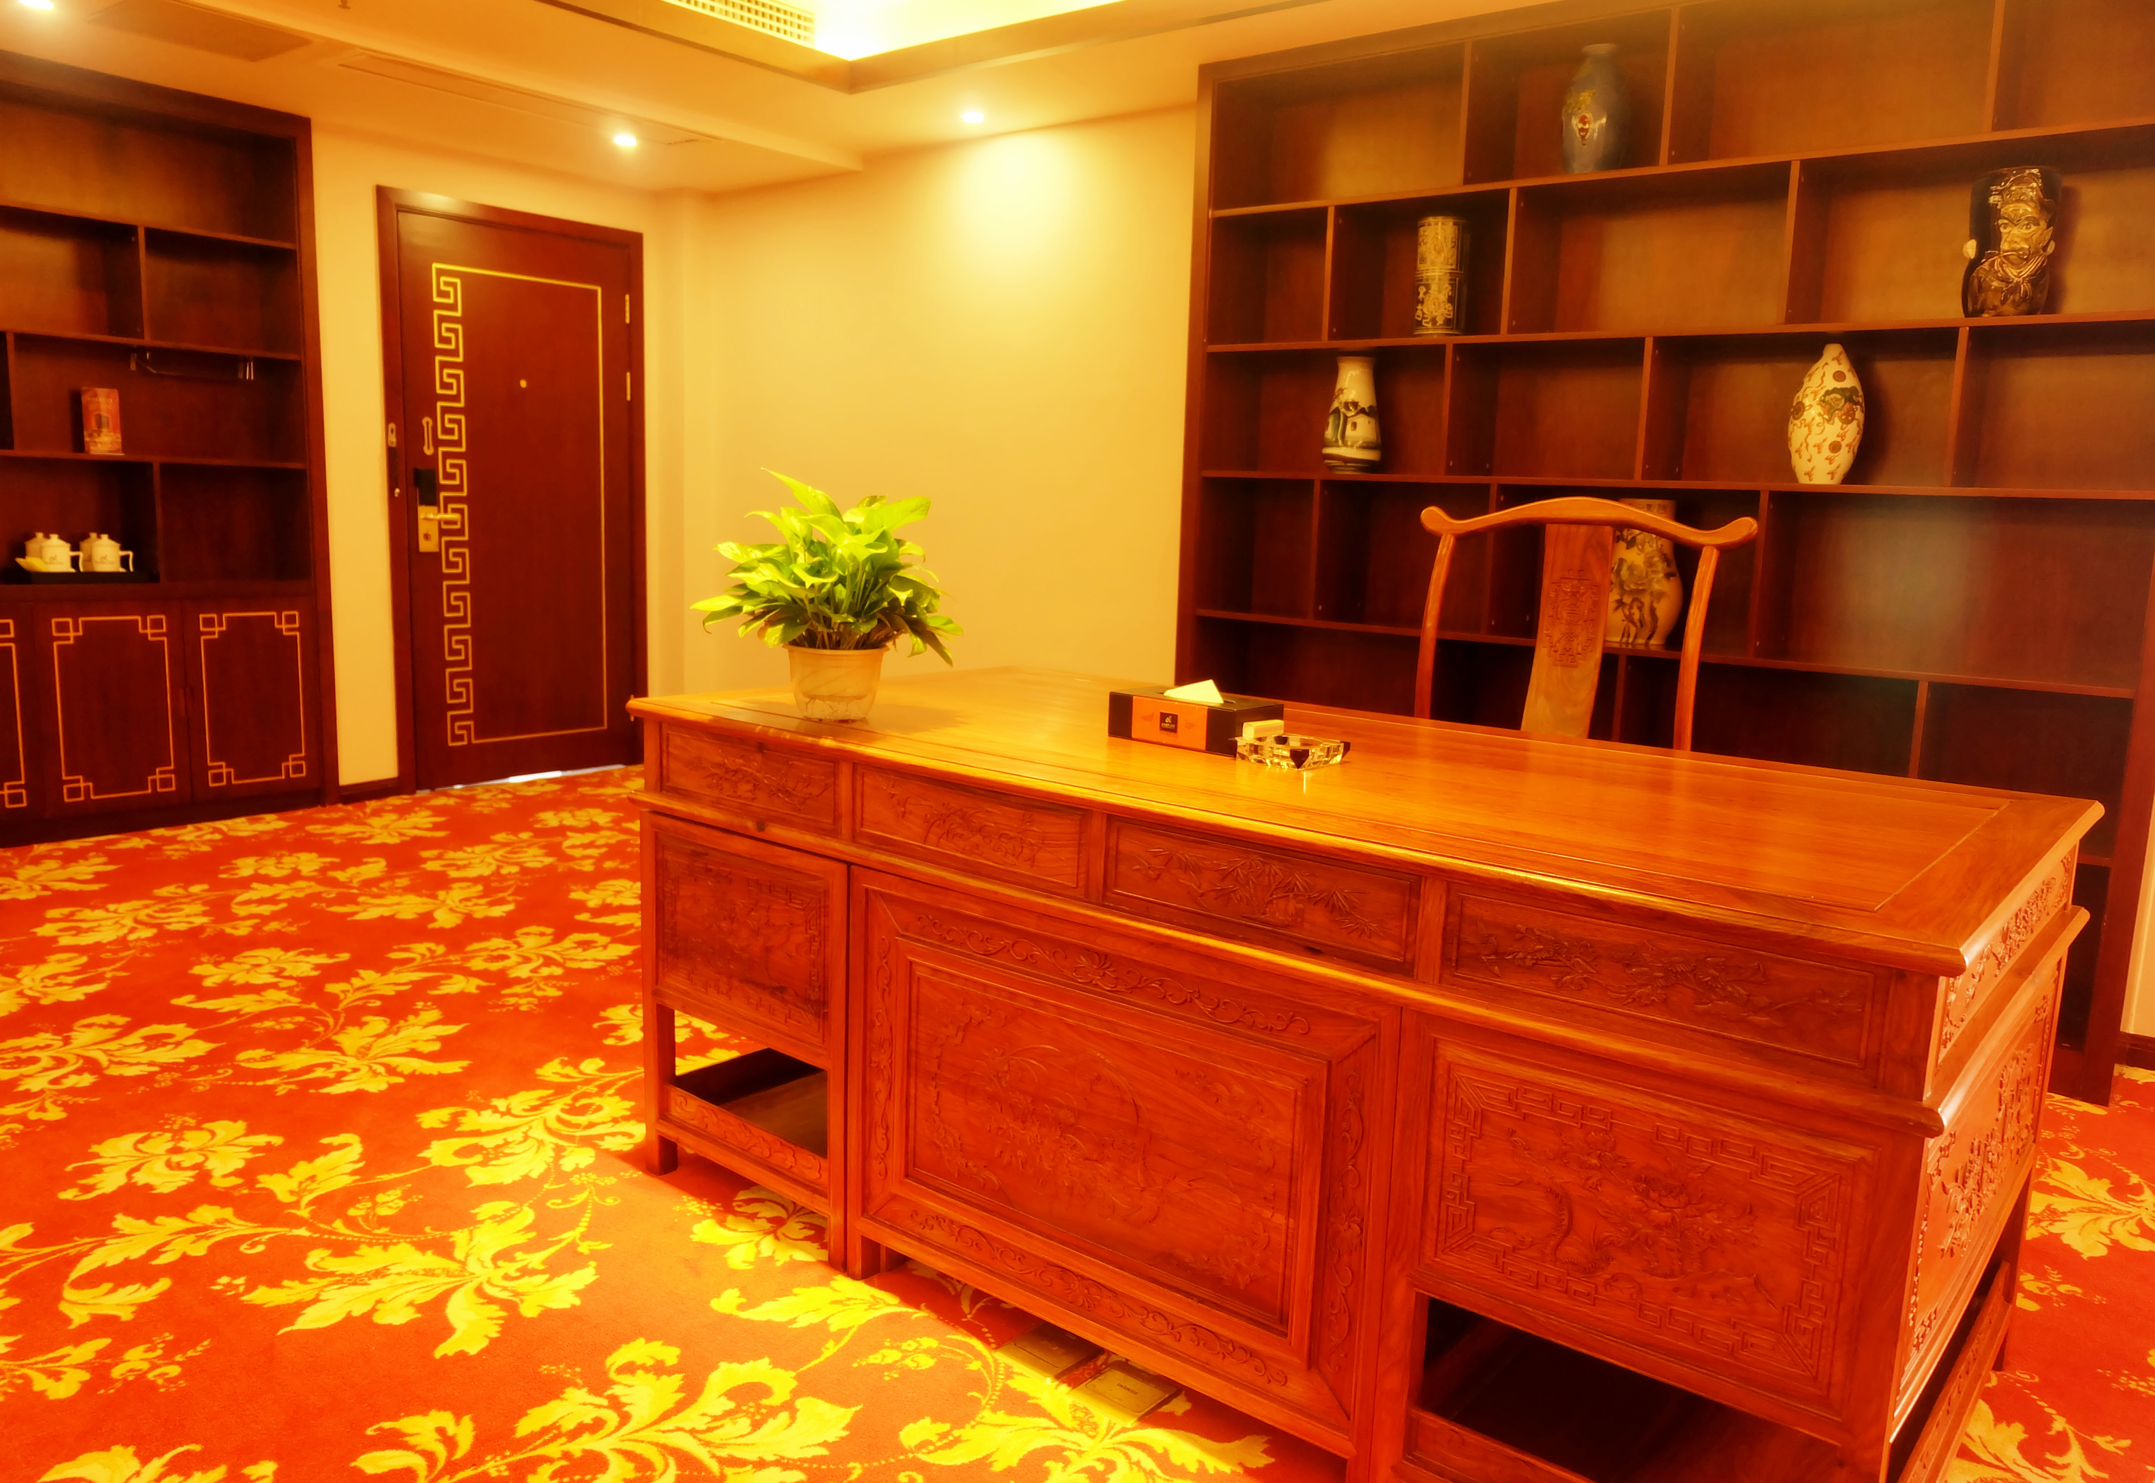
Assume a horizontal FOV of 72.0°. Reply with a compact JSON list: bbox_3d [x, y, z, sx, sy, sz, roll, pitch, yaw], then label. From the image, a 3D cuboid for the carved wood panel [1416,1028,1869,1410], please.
[{"bbox_3d":[0.520,0.449,1.416,0.410,0.252,0.025,9,11,39],"label":"carved wood panel"}]

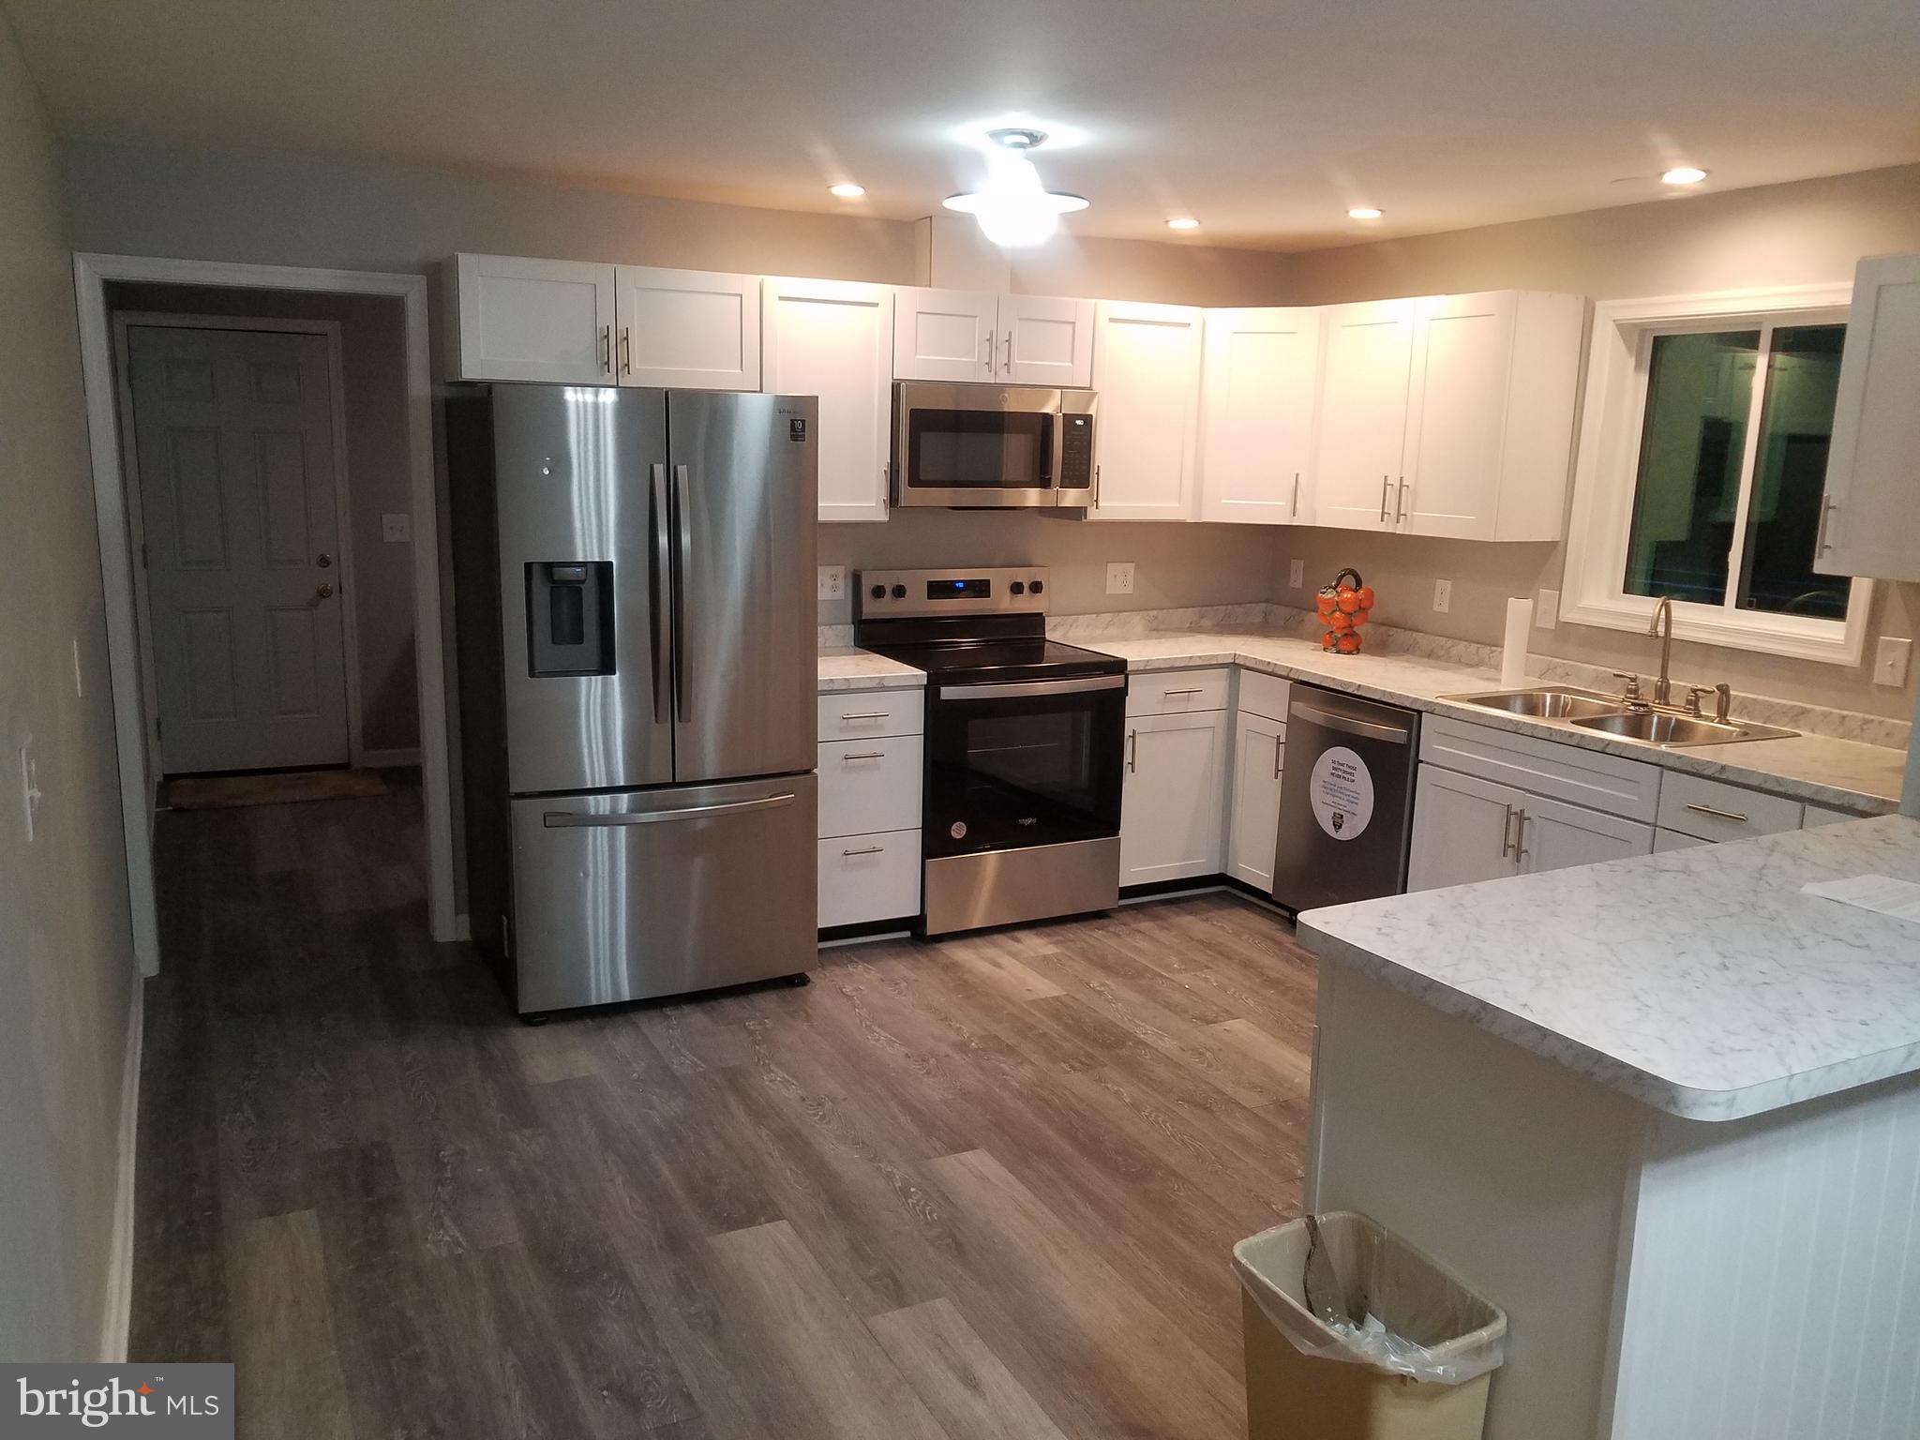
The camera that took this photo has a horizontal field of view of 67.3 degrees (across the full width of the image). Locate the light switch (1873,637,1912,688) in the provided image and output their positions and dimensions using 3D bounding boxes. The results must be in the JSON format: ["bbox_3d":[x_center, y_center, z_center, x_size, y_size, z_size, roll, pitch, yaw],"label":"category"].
[{"bbox_3d":[2.418,-0.150,3.737,0.014,0.122,0.081,-4,12,-26],"label":"light switch"}]

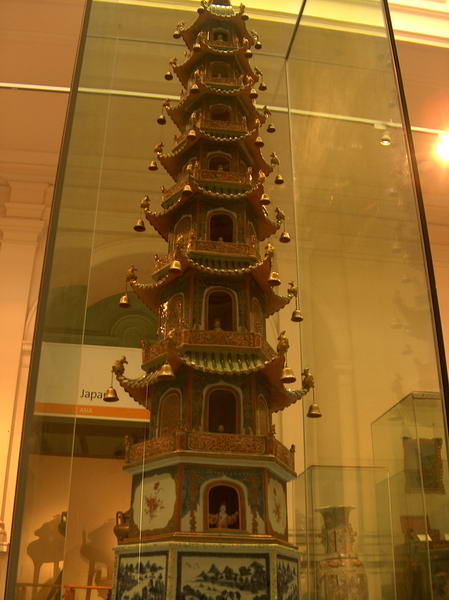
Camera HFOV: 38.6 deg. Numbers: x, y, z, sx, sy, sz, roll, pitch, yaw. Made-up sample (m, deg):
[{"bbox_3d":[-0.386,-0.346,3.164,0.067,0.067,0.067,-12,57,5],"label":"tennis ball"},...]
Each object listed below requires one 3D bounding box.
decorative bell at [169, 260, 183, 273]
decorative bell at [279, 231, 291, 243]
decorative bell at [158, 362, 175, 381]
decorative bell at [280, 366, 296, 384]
[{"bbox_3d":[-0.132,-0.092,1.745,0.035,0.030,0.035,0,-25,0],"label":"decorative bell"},{"bbox_3d":[0.203,-0.212,2.132,0.036,0.032,0.036,0,-25,0],"label":"decorative bell"},{"bbox_3d":[-0.144,0.177,1.589,0.041,0.035,0.041,0,-25,0],"label":"decorative bell"},{"bbox_3d":[0.164,0.193,1.634,0.041,0.036,0.041,0,-25,0],"label":"decorative bell"}]

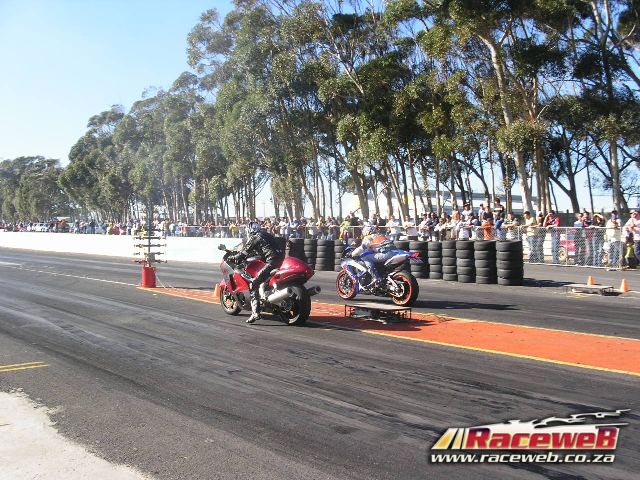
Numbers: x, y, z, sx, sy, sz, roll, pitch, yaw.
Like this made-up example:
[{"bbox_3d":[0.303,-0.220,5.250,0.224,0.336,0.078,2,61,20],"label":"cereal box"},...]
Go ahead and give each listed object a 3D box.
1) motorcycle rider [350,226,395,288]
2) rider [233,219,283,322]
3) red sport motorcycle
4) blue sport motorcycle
[{"bbox_3d":[1.015,0.291,12.256,0.630,1.060,0.880,-1,2,-43],"label":"motorcycle rider"},{"bbox_3d":[-0.845,0.445,9.988,0.680,1.400,0.930,-1,2,-43],"label":"rider"},{"bbox_3d":[-0.800,0.589,10.060,0.740,1.110,2.120,-1,2,-43],"label":"red sport motorcycle"},{"bbox_3d":[1.002,0.561,12.276,0.710,1.080,2.030,-1,2,-43],"label":"blue sport motorcycle"}]

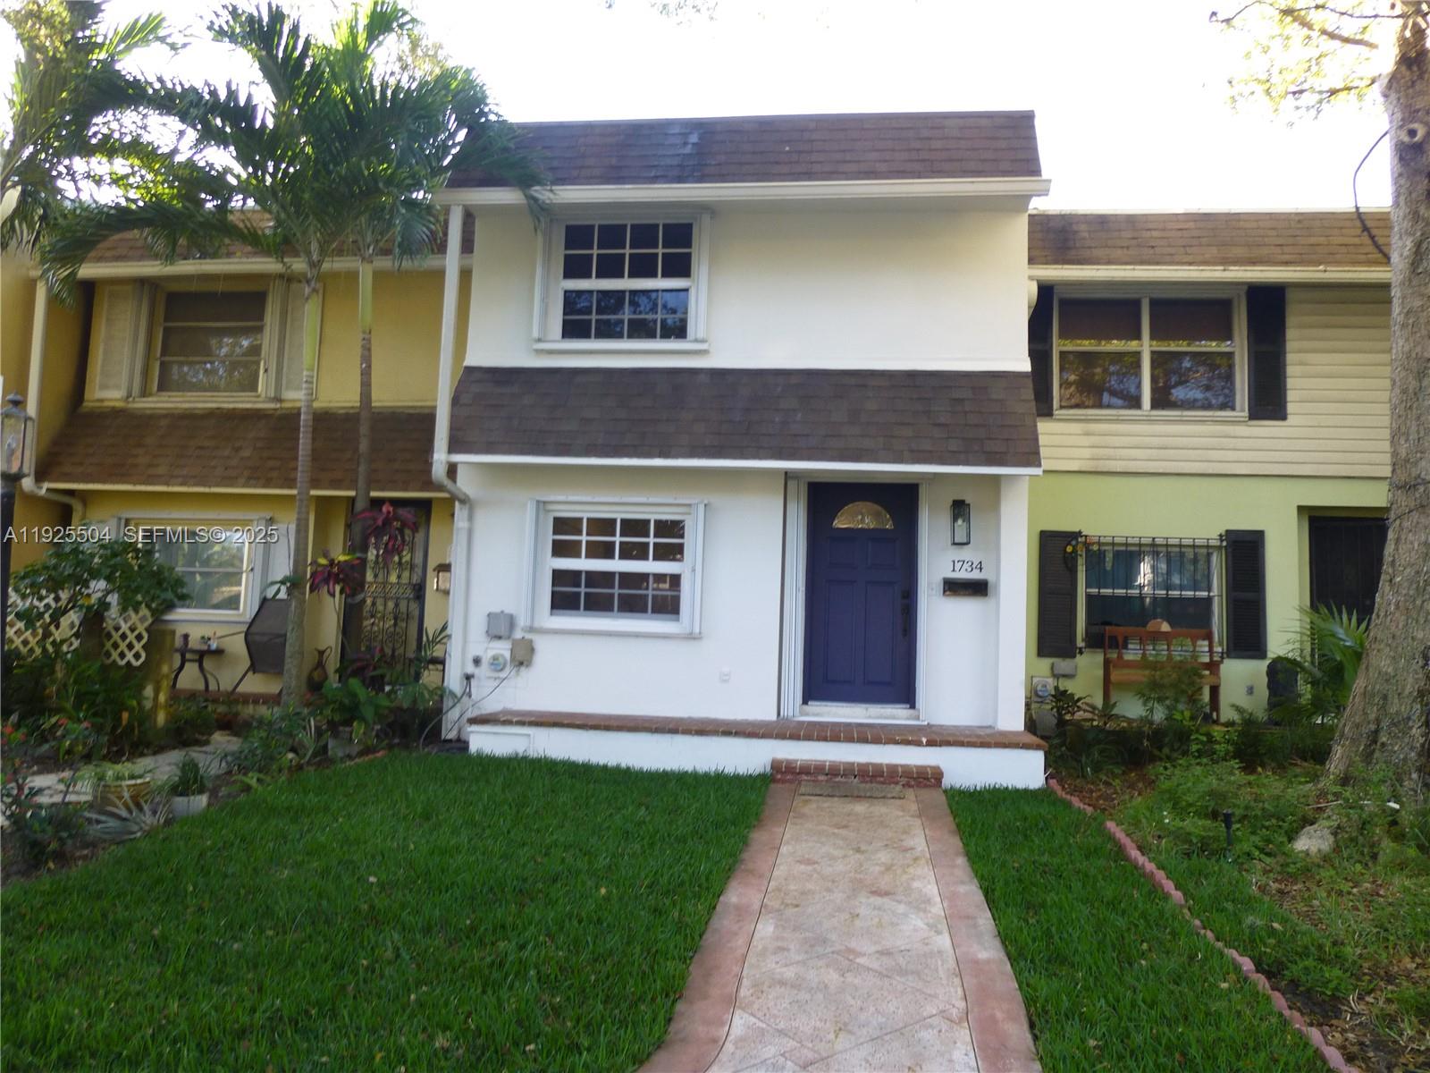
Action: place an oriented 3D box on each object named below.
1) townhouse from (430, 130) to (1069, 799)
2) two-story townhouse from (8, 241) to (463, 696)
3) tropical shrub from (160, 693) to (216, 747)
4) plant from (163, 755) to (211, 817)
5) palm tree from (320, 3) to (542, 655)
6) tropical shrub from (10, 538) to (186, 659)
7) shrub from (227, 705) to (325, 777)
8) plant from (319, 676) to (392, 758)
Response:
[{"bbox_3d":[0.493,-0.805,12.372,5.420,5.980,7.500,1,-4,7],"label":"townhouse"},{"bbox_3d":[-4.837,-0.794,14.910,5.450,5.800,7.500,1,-4,7],"label":"two-story townhouse"},{"bbox_3d":[-4.367,1.529,8.570,0.485,0.430,0.450,1,-4,7],"label":"tropical shrub"},{"bbox_3d":[-3.152,1.489,6.160,0.306,0.366,0.270,1,-4,7],"label":"plant"},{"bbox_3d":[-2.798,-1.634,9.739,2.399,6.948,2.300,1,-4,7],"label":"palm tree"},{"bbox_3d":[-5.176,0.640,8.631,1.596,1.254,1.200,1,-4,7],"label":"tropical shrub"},{"bbox_3d":[-3.198,1.489,7.528,0.758,0.522,0.650,1,-4,7],"label":"shrub"},{"bbox_3d":[-2.925,1.468,8.407,0.629,0.665,0.550,1,-4,7],"label":"plant"}]

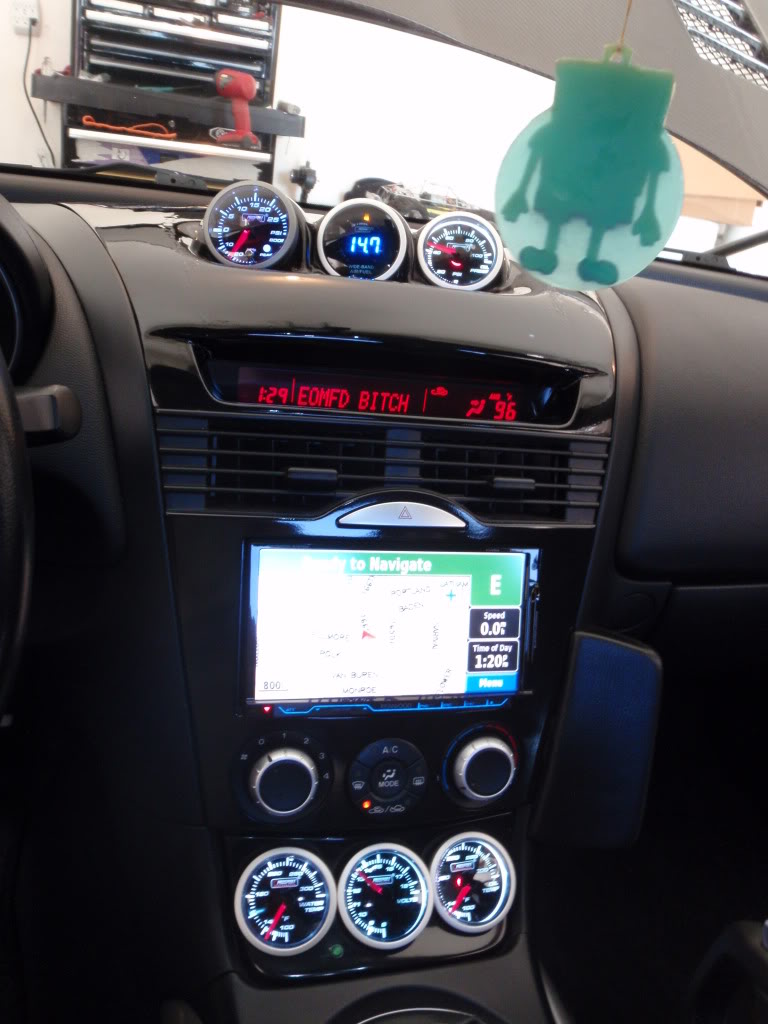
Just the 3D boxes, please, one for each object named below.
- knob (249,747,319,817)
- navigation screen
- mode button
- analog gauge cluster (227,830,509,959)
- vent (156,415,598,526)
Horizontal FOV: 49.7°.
[{"bbox_3d":[-0.053,0.145,0.446,0.036,0.036,0.016,2,-3,-16],"label":"knob"},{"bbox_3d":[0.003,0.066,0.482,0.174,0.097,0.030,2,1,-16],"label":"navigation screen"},{"bbox_3d":[0.003,0.152,0.471,0.021,0.021,0.008,2,-3,-16],"label":"mode button"},{"bbox_3d":[-0.004,0.227,0.501,0.174,0.062,0.030,2,-10,-16],"label":"analog gauge cluster"},{"bbox_3d":[0.003,-0.023,0.485,0.265,0.055,0.035,2,-4,-16],"label":"vent"}]

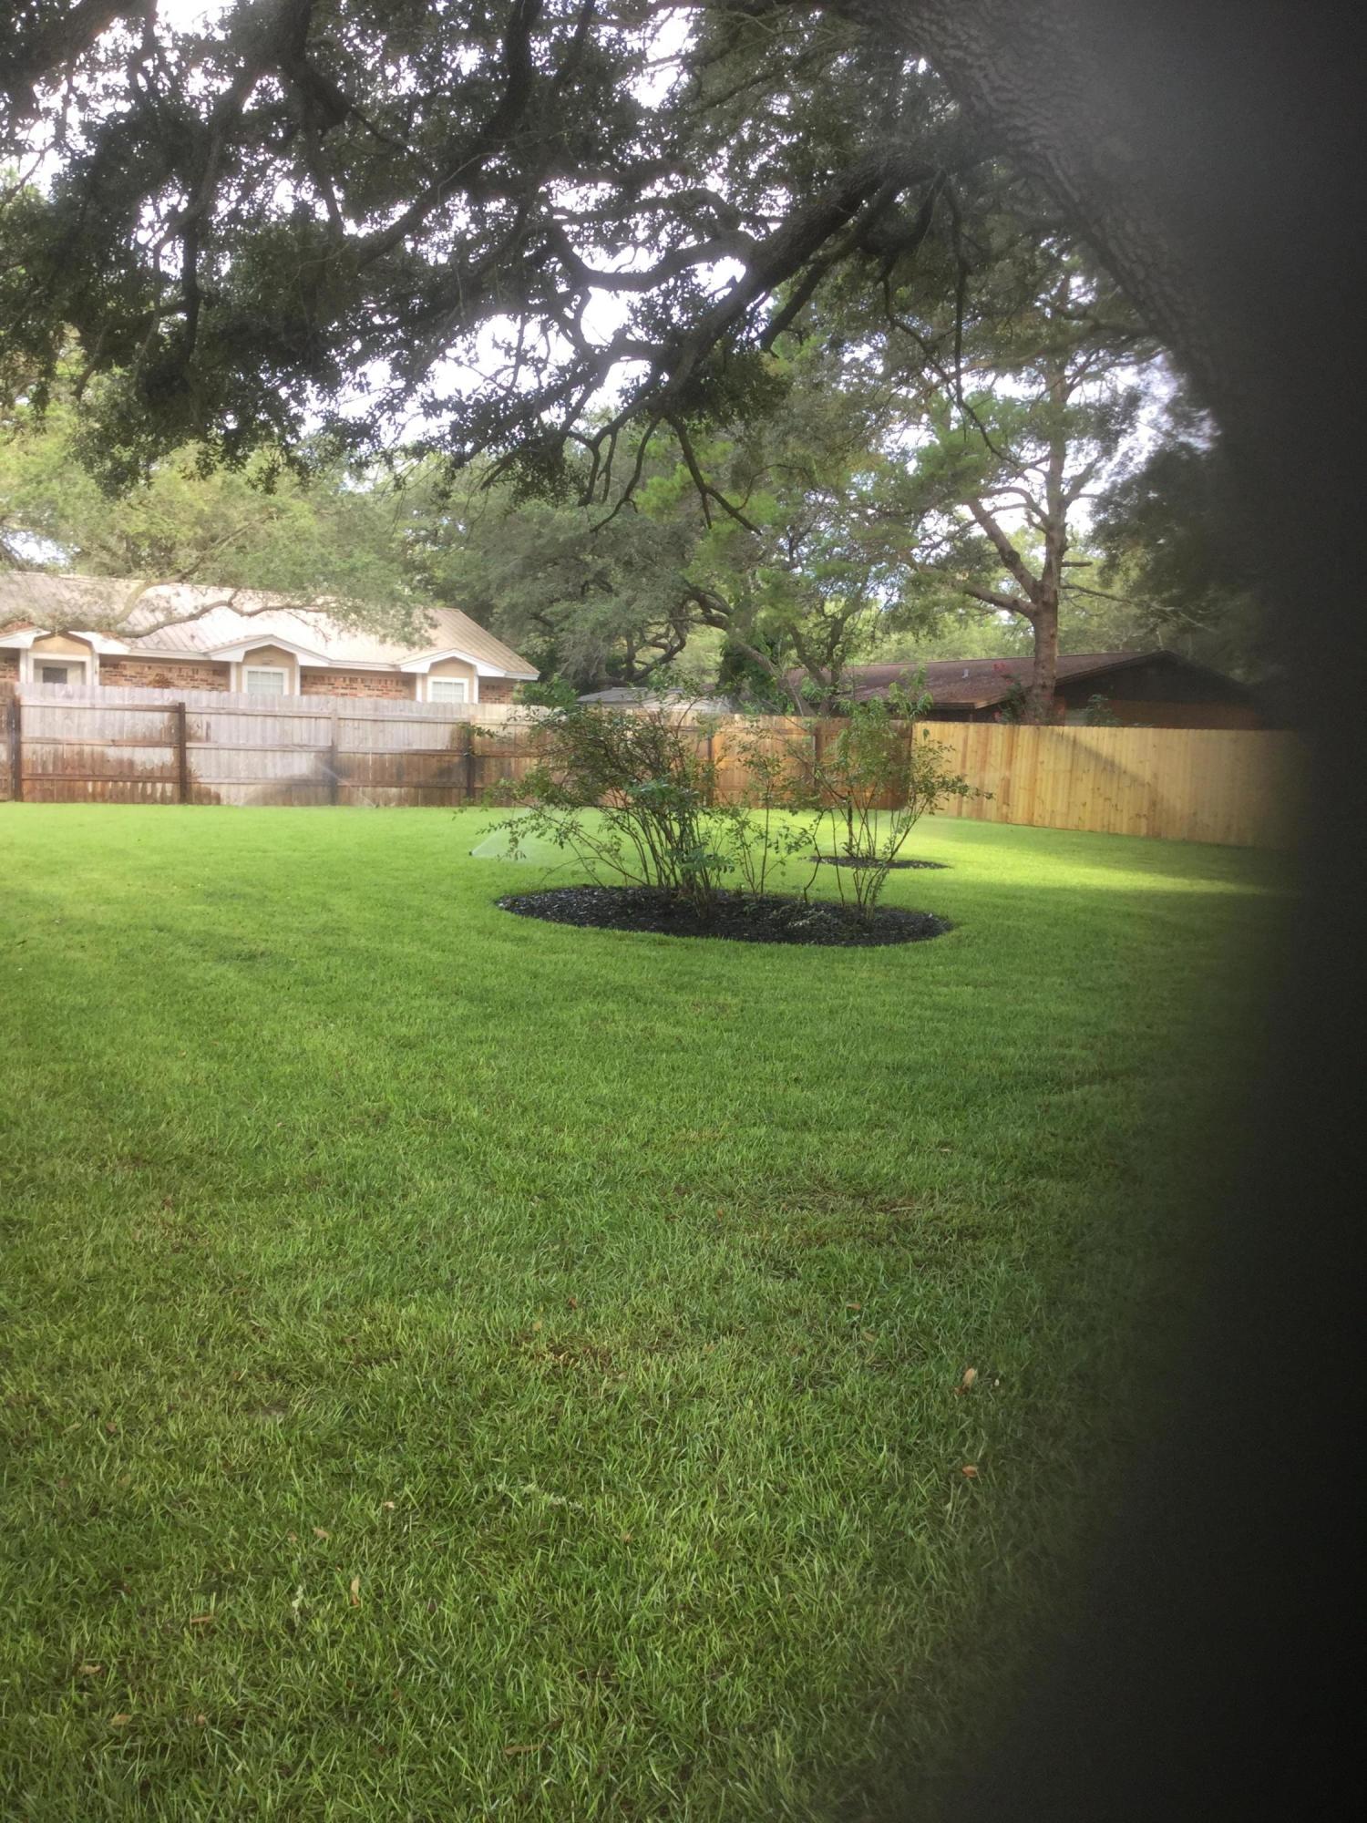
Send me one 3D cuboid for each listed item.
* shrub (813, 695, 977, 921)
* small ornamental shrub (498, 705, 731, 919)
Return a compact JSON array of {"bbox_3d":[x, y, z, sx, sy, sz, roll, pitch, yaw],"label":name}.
[{"bbox_3d":[1.783,-0.904,13.928,1.300,1.840,1.200,2,6,0],"label":"shrub"},{"bbox_3d":[-0.597,-0.938,14.136,1.850,1.690,1.600,2,6,0],"label":"small ornamental shrub"}]

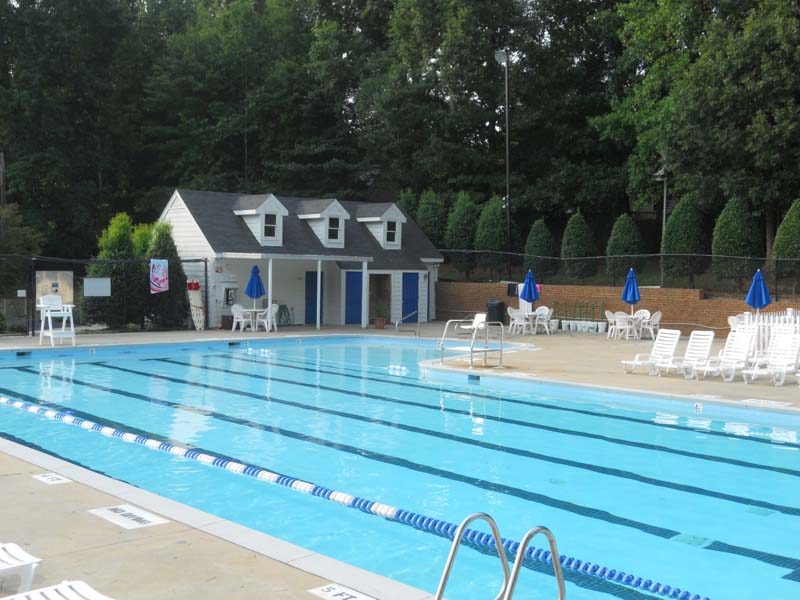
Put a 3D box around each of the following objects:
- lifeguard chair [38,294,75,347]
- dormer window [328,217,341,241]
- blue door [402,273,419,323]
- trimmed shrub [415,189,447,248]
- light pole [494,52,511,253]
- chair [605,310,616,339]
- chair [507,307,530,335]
[{"bbox_3d":[-8.905,0.532,24.600,0.720,1.330,0.900,0,2,-37],"label":"lifeguard chair"},{"bbox_3d":[-2.423,-2.628,34.974,0.530,0.826,0.102,-1,2,-41],"label":"dormer window"},{"bbox_3d":[0.455,-0.081,39.225,0.898,2.060,0.071,-1,2,-41],"label":"blue door"},{"bbox_3d":[1.589,-3.194,45.523,1.581,4.225,1.581,0,2,0],"label":"trimmed shrub"},{"bbox_3d":[4.394,-5.823,40.633,0.561,9.793,0.408,-1,2,-43],"label":"light pole"},{"bbox_3d":[6.792,0.780,29.888,0.580,0.880,0.580,2,2,23],"label":"chair"},{"bbox_3d":[4.027,0.714,32.200,0.580,0.870,0.600,2,2,41],"label":"chair"}]

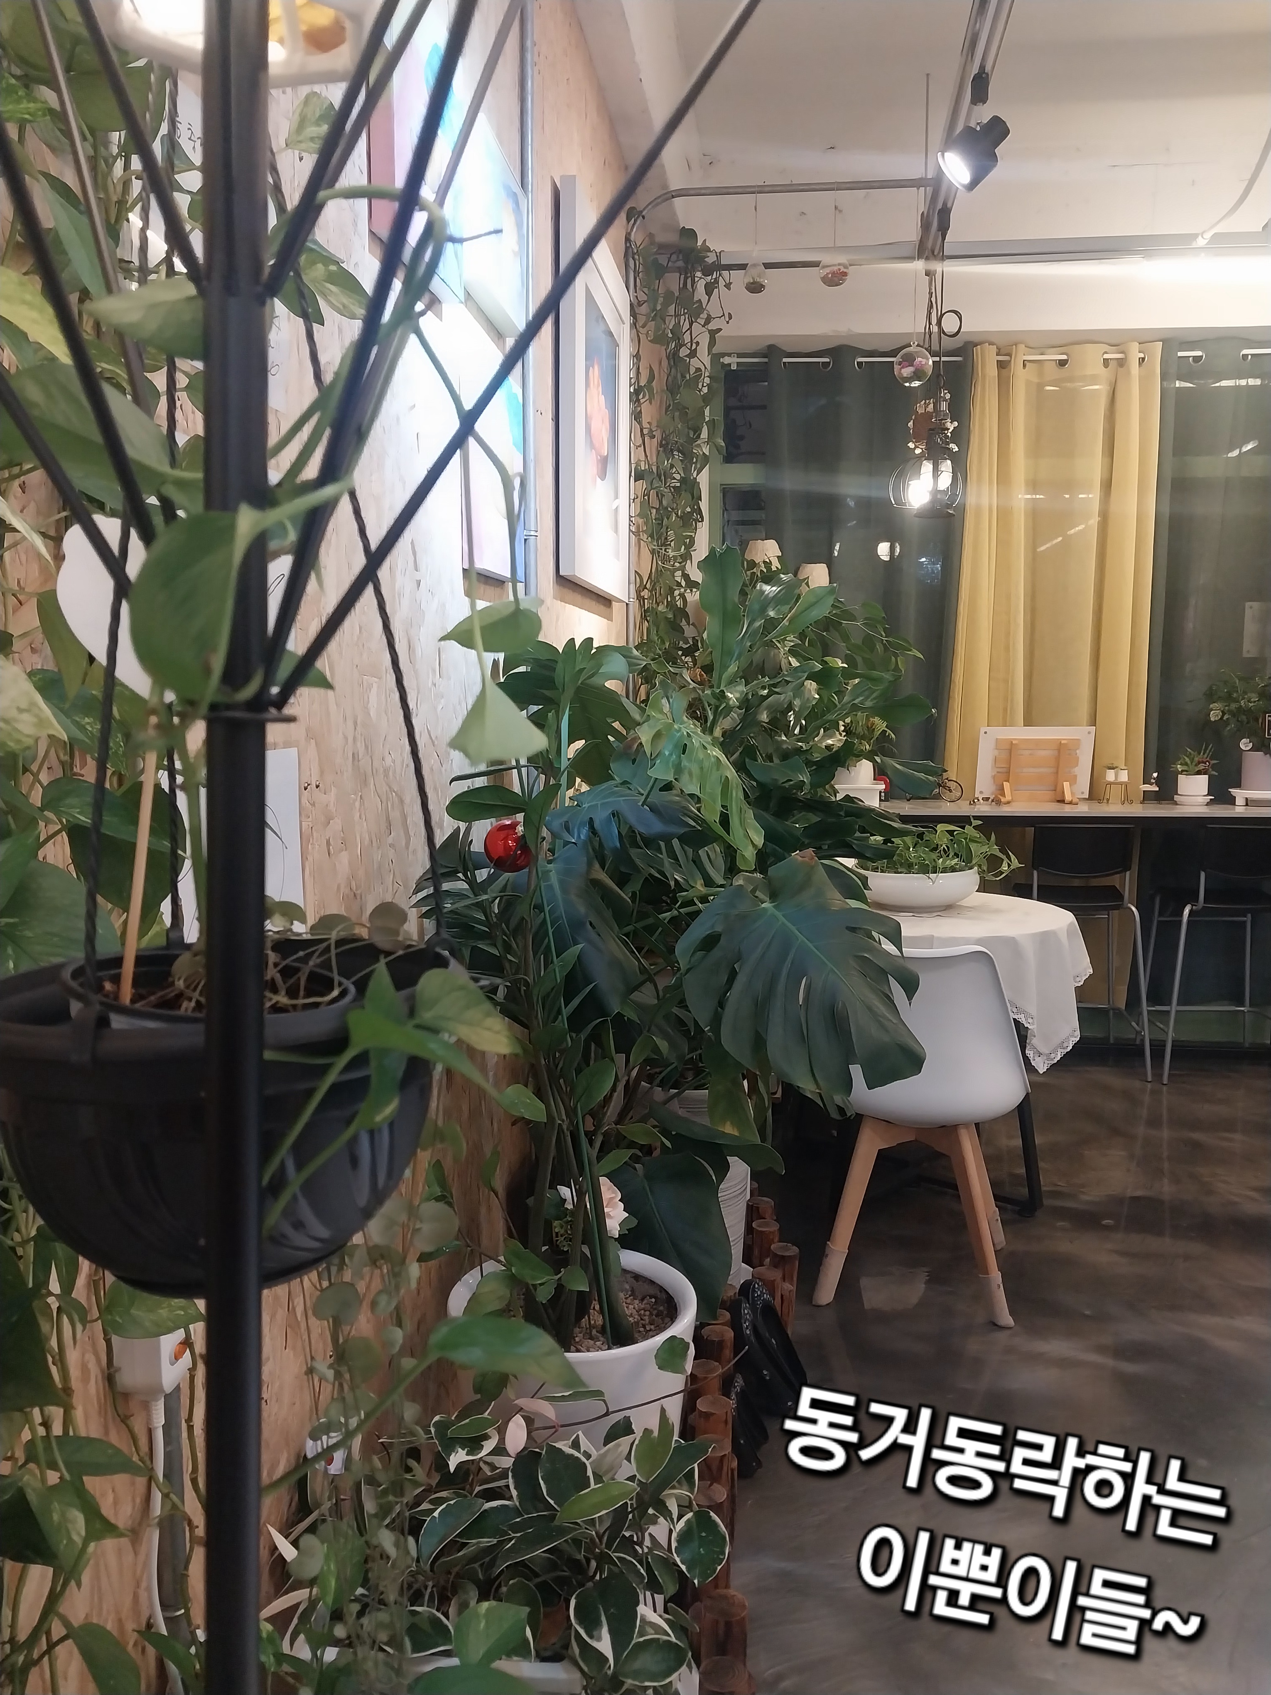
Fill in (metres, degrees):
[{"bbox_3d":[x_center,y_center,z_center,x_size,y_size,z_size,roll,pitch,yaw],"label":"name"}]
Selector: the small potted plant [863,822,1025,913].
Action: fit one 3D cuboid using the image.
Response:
[{"bbox_3d":[0.902,0.045,3.779,0.460,0.250,0.380,1,6,7],"label":"small potted plant"}]

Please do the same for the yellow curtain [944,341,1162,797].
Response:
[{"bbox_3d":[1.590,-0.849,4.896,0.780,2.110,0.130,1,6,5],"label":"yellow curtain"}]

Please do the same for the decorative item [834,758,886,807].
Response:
[{"bbox_3d":[0.830,-0.246,4.782,0.210,0.183,0.180,1,6,5],"label":"decorative item"}]

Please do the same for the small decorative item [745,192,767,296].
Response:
[{"bbox_3d":[0.324,-1.631,3.439,0.066,0.259,0.066,1,6,5],"label":"small decorative item"}]

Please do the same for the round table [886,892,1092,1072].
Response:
[{"bbox_3d":[0.808,0.552,3.745,0.920,0.750,0.920,1,6,7],"label":"round table"}]

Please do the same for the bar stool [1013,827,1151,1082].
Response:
[{"bbox_3d":[1.655,0.364,4.770,0.460,0.900,0.490,1,6,7],"label":"bar stool"}]

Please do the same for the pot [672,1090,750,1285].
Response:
[{"bbox_3d":[0.128,0.777,2.946,0.310,0.535,0.310,0,6,0],"label":"pot"}]

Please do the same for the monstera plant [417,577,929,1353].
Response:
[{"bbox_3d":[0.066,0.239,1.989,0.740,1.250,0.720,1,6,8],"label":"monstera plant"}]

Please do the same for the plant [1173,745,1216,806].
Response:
[{"bbox_3d":[2.100,-0.271,4.800,0.158,0.222,0.150,1,6,5],"label":"plant"}]

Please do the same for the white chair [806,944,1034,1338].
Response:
[{"bbox_3d":[0.673,0.603,2.971,0.460,0.820,0.510,2,7,13],"label":"white chair"}]

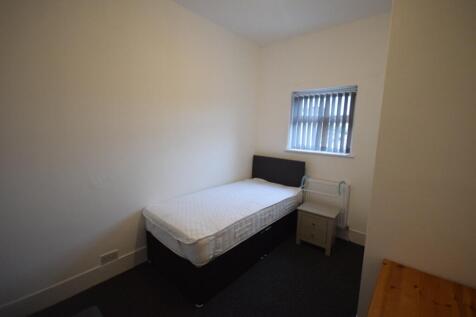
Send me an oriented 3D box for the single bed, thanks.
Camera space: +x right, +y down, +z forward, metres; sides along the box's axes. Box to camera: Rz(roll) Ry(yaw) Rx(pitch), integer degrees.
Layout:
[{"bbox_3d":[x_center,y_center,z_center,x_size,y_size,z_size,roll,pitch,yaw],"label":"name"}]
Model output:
[{"bbox_3d":[0.002,0.594,2.539,0.899,1.002,1.947,9,11,42],"label":"single bed"}]

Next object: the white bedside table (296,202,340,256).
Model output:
[{"bbox_3d":[1.012,0.875,2.509,0.434,0.485,0.301,8,11,38],"label":"white bedside table"}]

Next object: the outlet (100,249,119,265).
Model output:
[{"bbox_3d":[-1.226,0.954,1.902,0.015,0.084,0.148,9,11,42],"label":"outlet"}]

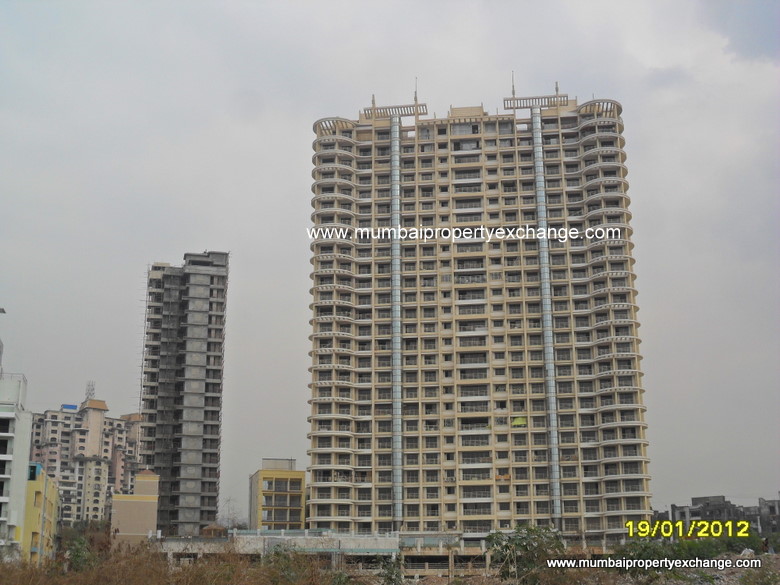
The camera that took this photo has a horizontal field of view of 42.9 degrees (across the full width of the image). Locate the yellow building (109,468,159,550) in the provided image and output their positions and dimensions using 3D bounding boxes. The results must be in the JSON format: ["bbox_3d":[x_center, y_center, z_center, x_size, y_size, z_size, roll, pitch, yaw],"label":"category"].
[{"bbox_3d":[-40.080,35.900,155.660,6.910,14.310,9.000,4,-16,-13],"label":"yellow building"}]

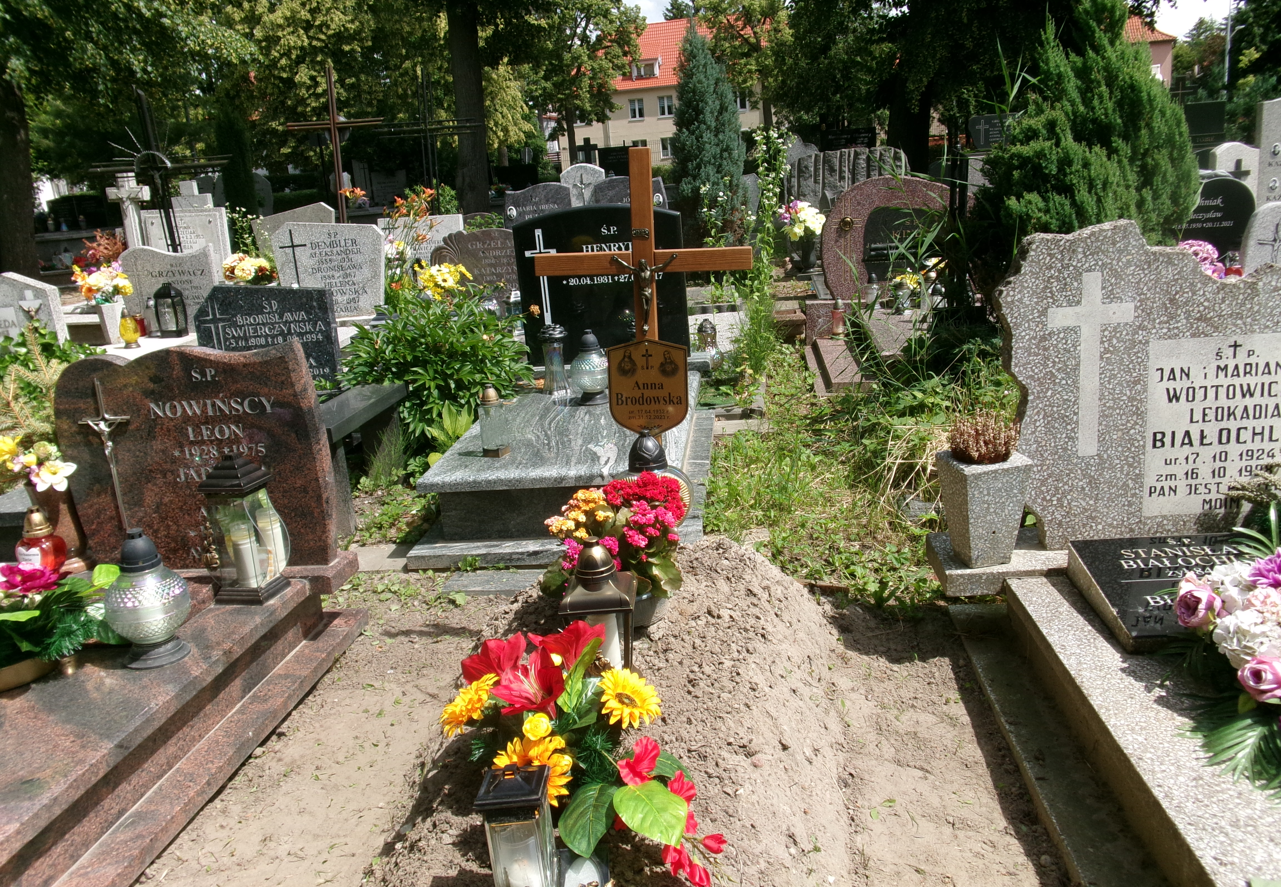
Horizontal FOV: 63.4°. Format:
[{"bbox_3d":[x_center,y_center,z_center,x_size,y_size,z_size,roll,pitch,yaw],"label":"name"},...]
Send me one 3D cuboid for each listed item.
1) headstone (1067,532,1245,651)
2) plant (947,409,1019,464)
[{"bbox_3d":[1.403,0.346,2.480,0.580,0.090,0.520,-3,13,7],"label":"headstone"},{"bbox_3d":[0.986,-0.016,2.964,0.200,0.155,0.200,-3,13,7],"label":"plant"}]

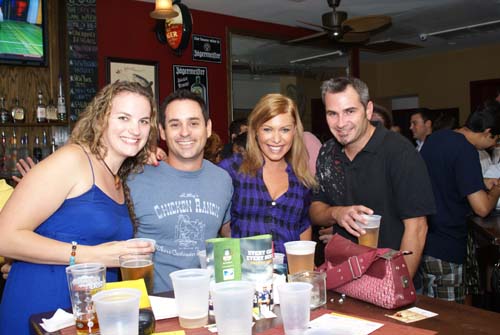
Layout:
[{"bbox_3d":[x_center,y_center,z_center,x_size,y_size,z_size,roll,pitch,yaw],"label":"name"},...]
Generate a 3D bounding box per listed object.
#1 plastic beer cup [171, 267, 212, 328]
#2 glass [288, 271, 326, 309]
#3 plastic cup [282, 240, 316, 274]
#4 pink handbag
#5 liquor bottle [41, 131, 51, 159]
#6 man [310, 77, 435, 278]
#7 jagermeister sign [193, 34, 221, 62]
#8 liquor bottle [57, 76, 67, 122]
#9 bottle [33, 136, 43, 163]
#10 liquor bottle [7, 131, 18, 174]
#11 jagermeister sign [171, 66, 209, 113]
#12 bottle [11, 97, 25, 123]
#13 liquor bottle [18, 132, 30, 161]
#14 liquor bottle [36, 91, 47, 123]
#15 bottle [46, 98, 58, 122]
[{"bbox_3d":[-0.131,0.297,1.130,0.092,0.121,0.092,-1,3,0],"label":"plastic beer cup"},{"bbox_3d":[0.150,0.307,1.276,0.067,0.076,0.067,-3,4,-37],"label":"glass"},{"bbox_3d":[0.149,0.285,1.470,0.094,0.122,0.094,-2,1,0],"label":"plastic cup"},{"bbox_3d":[0.311,0.264,1.340,0.107,0.152,0.230,-3,5,-39],"label":"pink handbag"},{"bbox_3d":[-1.787,-0.140,4.380,0.083,0.350,0.083,-2,1,-25],"label":"liquor bottle"},{"bbox_3d":[0.465,0.565,1.840,0.500,1.750,0.370,-1,1,36],"label":"man"},{"bbox_3d":[-0.509,-1.414,6.000,0.405,0.302,0.010,-3,4,-39],"label":"jagermeister sign"},{"bbox_3d":[-1.732,-0.638,4.600,0.080,0.430,0.080,-2,1,-25],"label":"liquor bottle"},{"bbox_3d":[-1.844,-0.113,4.350,0.085,0.300,0.085,-2,1,-25],"label":"bottle"},{"bbox_3d":[-2.017,-0.132,4.270,0.088,0.360,0.088,-2,1,-25],"label":"liquor bottle"},{"bbox_3d":[-0.684,-0.888,5.886,0.465,0.610,0.010,-3,4,-39],"label":"jagermeister sign"},{"bbox_3d":[-2.047,-0.509,4.420,0.115,0.225,0.080,-2,1,-25],"label":"bottle"},{"bbox_3d":[-2.139,-0.166,4.750,0.088,0.335,0.088,-3,4,-30],"label":"liquor bottle"},{"bbox_3d":[-1.899,-0.553,4.560,0.085,0.295,0.085,-2,1,-25],"label":"liquor bottle"},{"bbox_3d":[-1.913,-0.542,4.850,0.107,0.220,0.085,-3,4,-30],"label":"bottle"}]

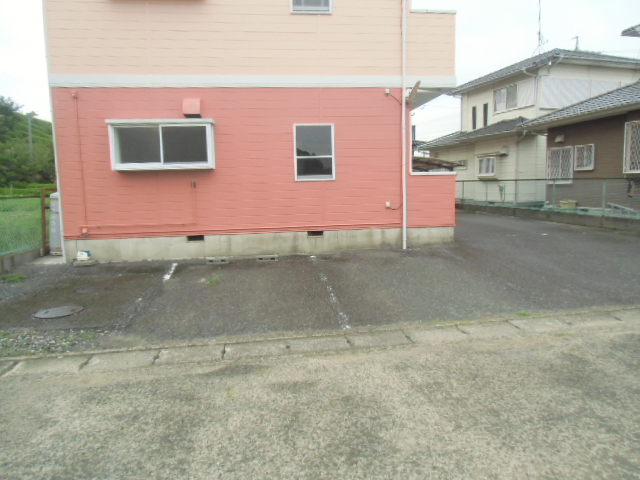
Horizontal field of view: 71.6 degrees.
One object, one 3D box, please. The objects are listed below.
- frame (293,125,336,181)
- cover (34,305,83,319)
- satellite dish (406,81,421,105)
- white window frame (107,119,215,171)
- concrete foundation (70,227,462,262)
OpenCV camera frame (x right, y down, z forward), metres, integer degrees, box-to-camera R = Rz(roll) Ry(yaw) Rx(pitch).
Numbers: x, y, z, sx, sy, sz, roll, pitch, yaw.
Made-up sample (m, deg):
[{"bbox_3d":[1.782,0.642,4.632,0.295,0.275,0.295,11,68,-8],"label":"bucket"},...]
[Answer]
[{"bbox_3d":[-0.098,-1.648,8.312,0.762,1.058,0.090,-2,6,-6],"label":"frame"},{"bbox_3d":[-3.054,0.856,5.220,0.520,0.040,0.520,-3,9,-6],"label":"cover"},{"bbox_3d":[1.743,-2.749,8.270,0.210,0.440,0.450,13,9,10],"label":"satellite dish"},{"bbox_3d":[-2.756,-1.675,7.837,1.775,0.855,0.370,-2,6,-6],"label":"white window frame"},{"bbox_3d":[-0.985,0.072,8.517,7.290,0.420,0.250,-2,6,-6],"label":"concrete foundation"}]

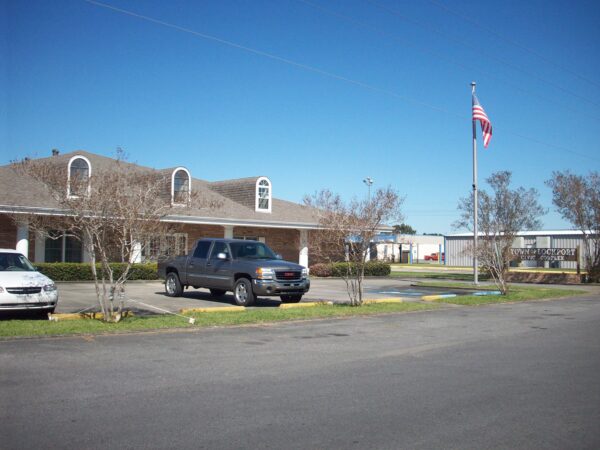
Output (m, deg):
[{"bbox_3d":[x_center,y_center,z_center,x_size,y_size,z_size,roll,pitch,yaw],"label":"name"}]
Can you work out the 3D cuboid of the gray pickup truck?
[{"bbox_3d":[-2.207,1.392,20.026,2.030,1.930,5.820,3,-3,-42],"label":"gray pickup truck"}]

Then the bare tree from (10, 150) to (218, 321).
[{"bbox_3d":[-4.099,0.222,14.196,4.500,3.720,4.100,1,-2,0],"label":"bare tree"}]

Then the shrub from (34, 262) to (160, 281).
[{"bbox_3d":[-9.146,2.092,28.677,6.918,0.820,1.000,3,-3,-41],"label":"shrub"}]

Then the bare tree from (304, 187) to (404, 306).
[{"bbox_3d":[1.628,0.646,18.955,2.900,3.480,2.700,1,-2,0],"label":"bare tree"}]

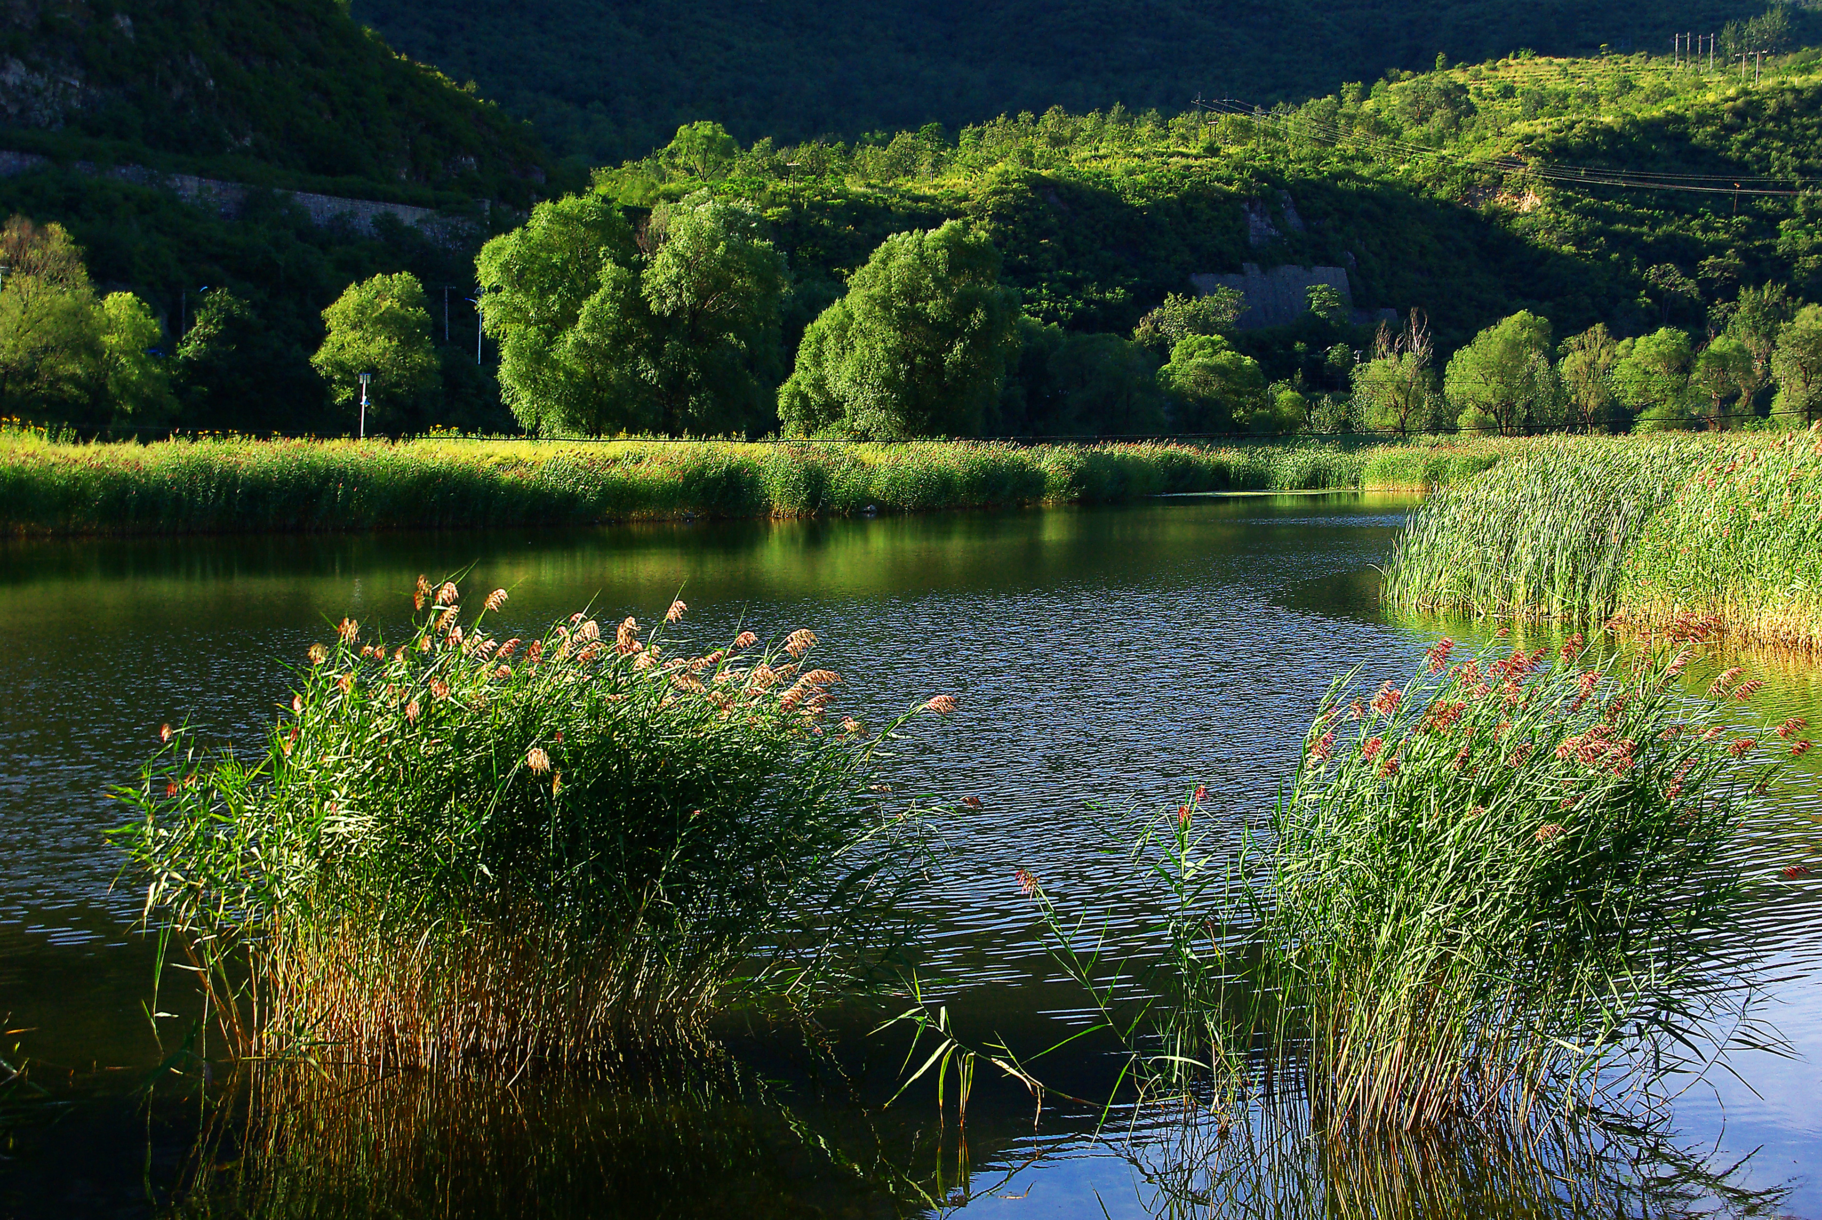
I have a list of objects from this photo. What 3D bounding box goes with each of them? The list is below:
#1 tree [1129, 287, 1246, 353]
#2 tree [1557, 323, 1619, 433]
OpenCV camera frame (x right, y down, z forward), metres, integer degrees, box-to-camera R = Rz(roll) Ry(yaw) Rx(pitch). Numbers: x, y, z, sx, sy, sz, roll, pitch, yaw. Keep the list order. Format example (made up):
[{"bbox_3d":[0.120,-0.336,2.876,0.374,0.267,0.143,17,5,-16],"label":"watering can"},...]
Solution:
[{"bbox_3d":[18.310,-18.390,170.000,7.270,5.710,6.540,0,4,0],"label":"tree"},{"bbox_3d":[45.050,-15.340,172.000,4.040,7.390,4.040,0,4,0],"label":"tree"}]

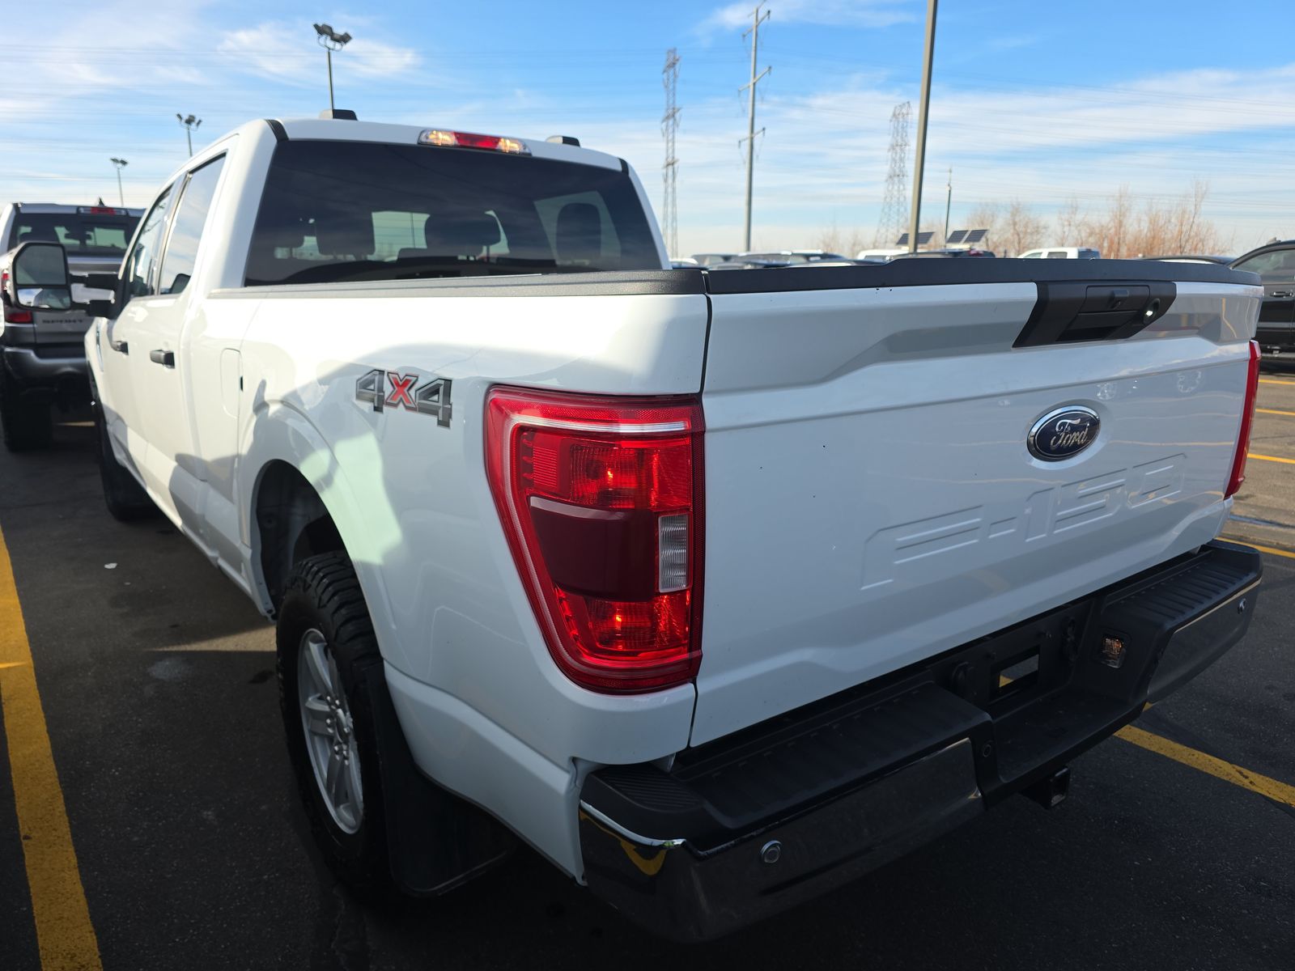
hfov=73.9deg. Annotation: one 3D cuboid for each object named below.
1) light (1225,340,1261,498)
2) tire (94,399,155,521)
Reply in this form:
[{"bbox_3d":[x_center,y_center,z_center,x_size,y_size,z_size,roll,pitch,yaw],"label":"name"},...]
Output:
[{"bbox_3d":[1.370,-0.181,2.111,0.175,0.370,0.250,-9,17,-35],"label":"light"},{"bbox_3d":[-3.055,-0.214,5.191,0.280,0.810,0.810,-9,17,-35],"label":"tire"}]

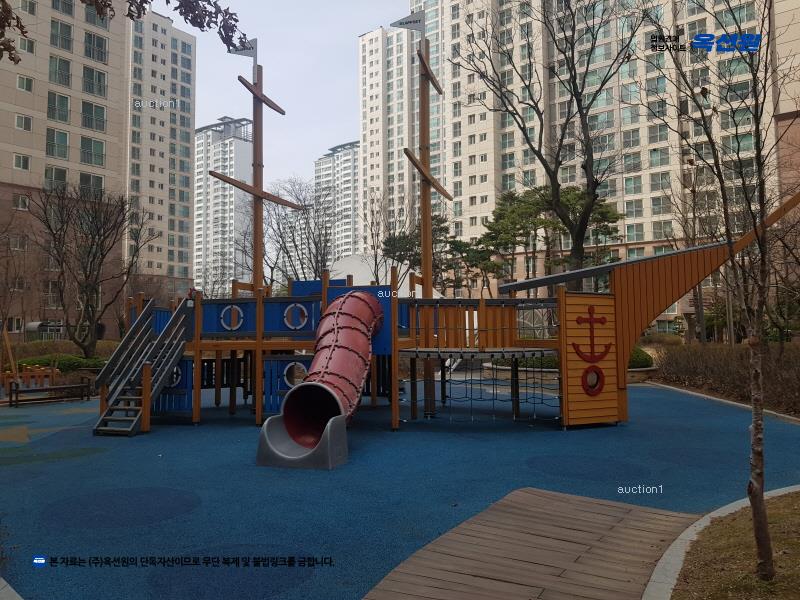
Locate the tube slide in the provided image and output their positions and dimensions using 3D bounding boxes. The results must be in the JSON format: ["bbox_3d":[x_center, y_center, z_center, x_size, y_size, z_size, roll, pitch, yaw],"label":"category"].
[{"bbox_3d":[-0.884,0.922,8.530,1.030,2.250,2.960,-1,-4,16],"label":"tube slide"}]

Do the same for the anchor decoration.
[{"bbox_3d":[3.246,0.860,10.079,0.937,1.524,0.050,2,-4,-29],"label":"anchor decoration"}]

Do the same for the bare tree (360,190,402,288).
[{"bbox_3d":[-0.796,-0.797,24.756,1.664,7.700,1.664,0,-4,0],"label":"bare tree"}]

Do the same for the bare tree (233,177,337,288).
[{"bbox_3d":[-4.789,-1.039,24.739,4.327,8.214,4.327,0,-4,0],"label":"bare tree"}]

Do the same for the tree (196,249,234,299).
[{"bbox_3d":[-7.972,0.460,25.829,1.644,5.387,1.644,0,-4,0],"label":"tree"}]

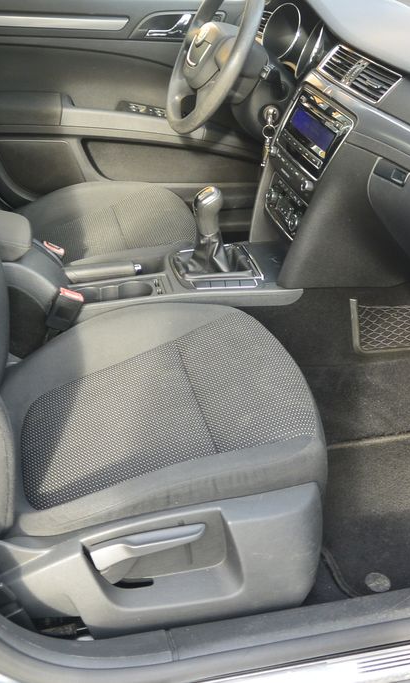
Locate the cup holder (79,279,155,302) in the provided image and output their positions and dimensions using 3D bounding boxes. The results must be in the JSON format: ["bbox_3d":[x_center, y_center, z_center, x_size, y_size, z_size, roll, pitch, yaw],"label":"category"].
[{"bbox_3d":[-0.166,-0.062,1.377,0.148,0.062,0.075,-3,30,-13],"label":"cup holder"}]

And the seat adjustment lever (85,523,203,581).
[{"bbox_3d":[-0.071,0.255,0.923,0.134,0.063,0.036,-3,30,-13],"label":"seat adjustment lever"}]

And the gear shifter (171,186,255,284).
[{"bbox_3d":[0.015,-0.214,1.428,0.138,0.164,0.126,-3,30,-13],"label":"gear shifter"}]

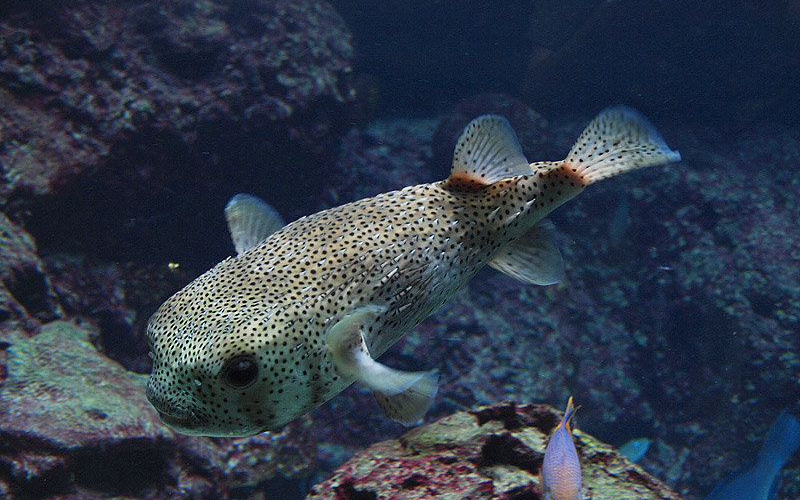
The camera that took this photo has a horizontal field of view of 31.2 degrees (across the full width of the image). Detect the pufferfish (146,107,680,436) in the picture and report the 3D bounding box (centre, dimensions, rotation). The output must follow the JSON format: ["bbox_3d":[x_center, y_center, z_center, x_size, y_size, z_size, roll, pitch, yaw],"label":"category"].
[{"bbox_3d":[0.005,0.010,1.118,0.480,0.160,0.190,-29,21,-28],"label":"pufferfish"}]

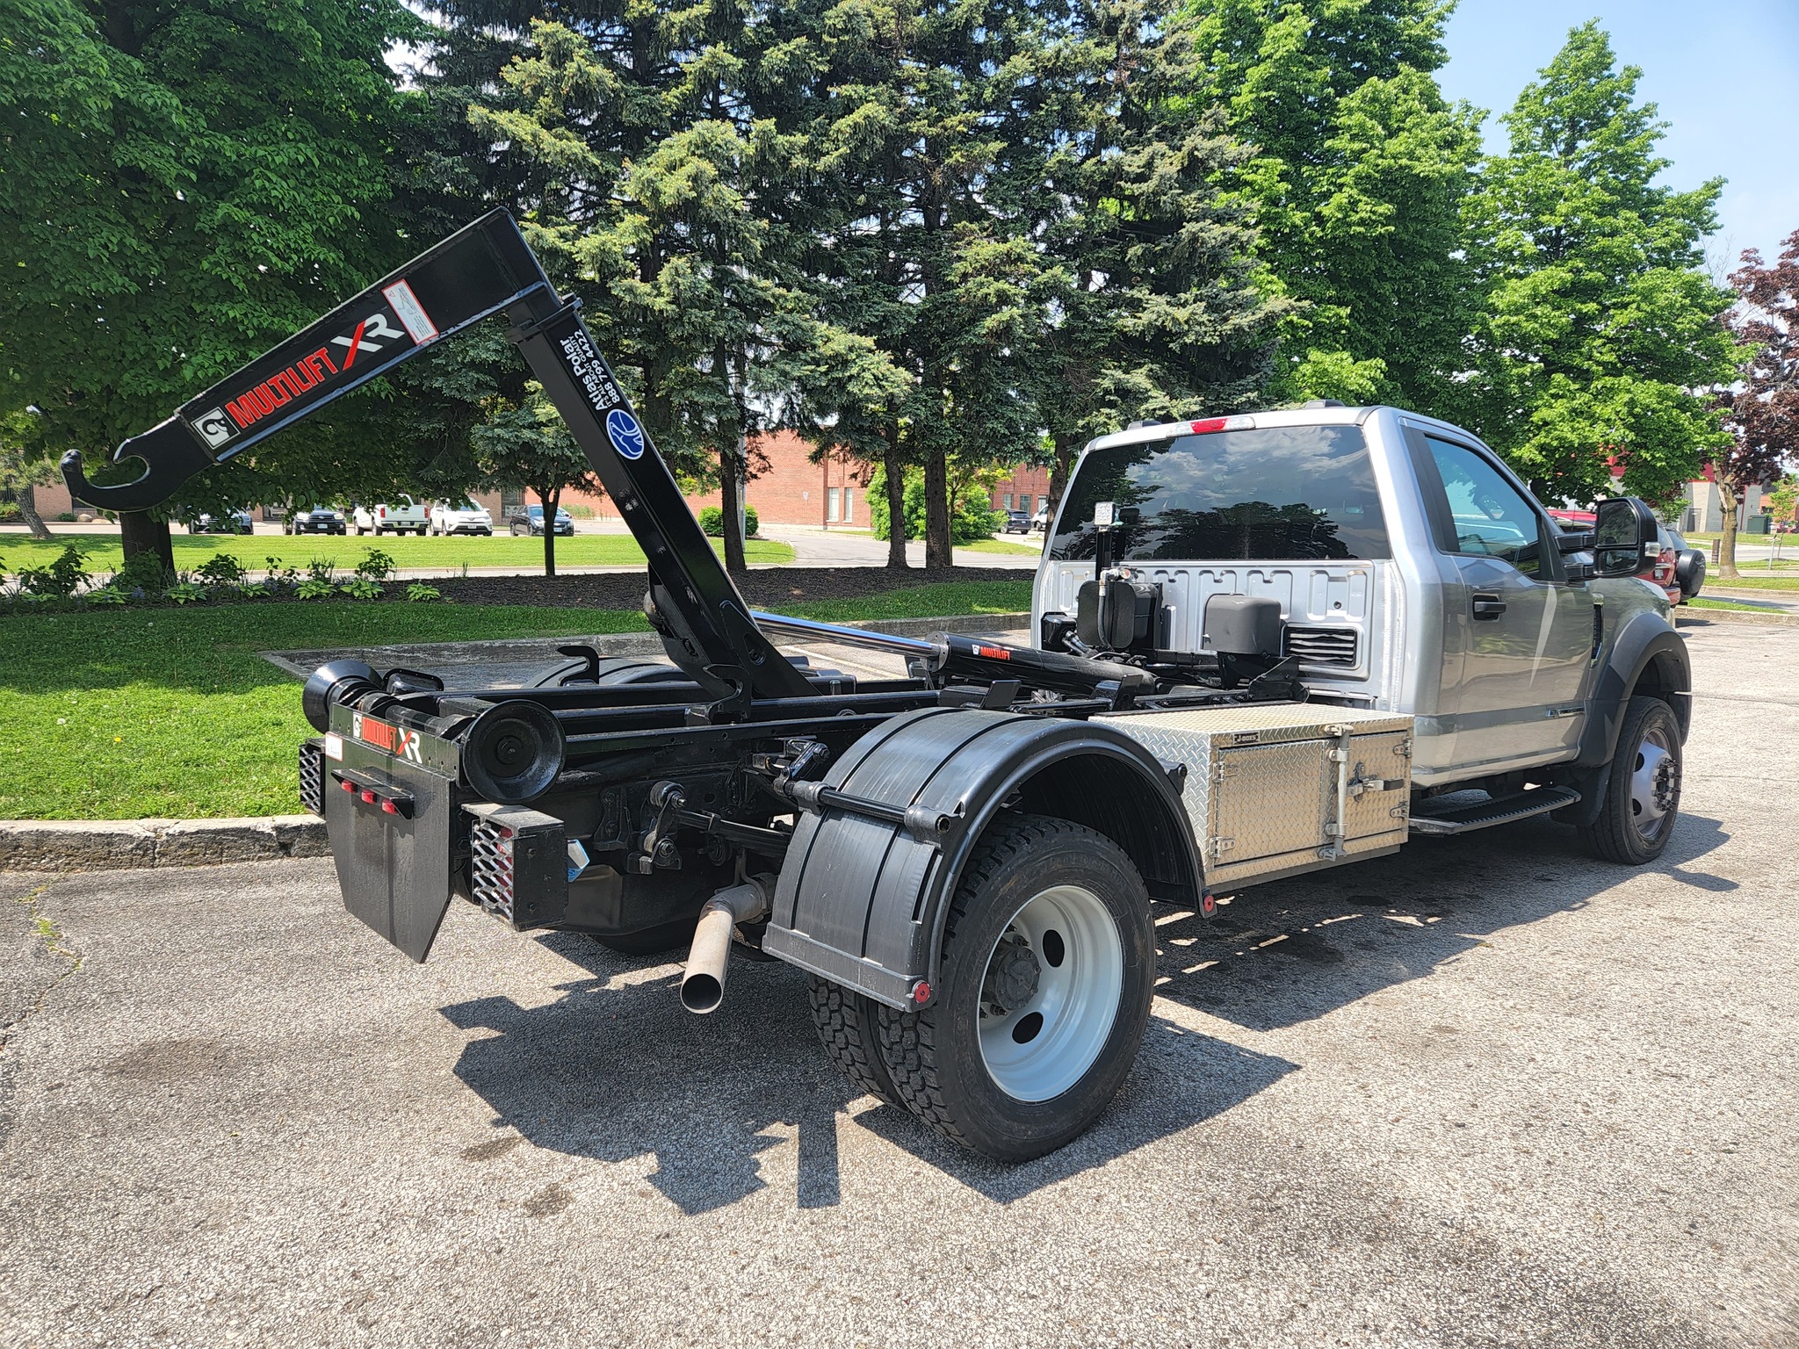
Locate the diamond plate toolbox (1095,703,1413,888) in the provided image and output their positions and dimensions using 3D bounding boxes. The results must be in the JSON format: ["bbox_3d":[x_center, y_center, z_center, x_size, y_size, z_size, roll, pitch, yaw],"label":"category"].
[{"bbox_3d":[1.200,0.363,3.994,1.205,0.445,0.450,-1,5,-40],"label":"diamond plate toolbox"}]

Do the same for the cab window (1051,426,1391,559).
[{"bbox_3d":[1.303,-0.741,5.079,0.080,0.520,1.700,3,2,-40],"label":"cab window"}]

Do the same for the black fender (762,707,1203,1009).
[{"bbox_3d":[0.231,0.387,3.065,1.060,0.610,0.620,-5,7,-40],"label":"black fender"}]

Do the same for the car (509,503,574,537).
[{"bbox_3d":[-15.750,-6.728,52.500,1.780,1.480,4.500,-4,7,-31],"label":"car"}]

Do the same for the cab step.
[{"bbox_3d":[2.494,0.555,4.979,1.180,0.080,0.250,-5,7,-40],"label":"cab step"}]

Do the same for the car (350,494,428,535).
[{"bbox_3d":[-20.000,-6.189,47.000,1.900,1.790,5.400,-4,8,-32],"label":"car"}]

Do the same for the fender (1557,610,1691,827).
[{"bbox_3d":[3.470,0.195,5.727,1.140,0.970,0.250,-1,5,-40],"label":"fender"}]

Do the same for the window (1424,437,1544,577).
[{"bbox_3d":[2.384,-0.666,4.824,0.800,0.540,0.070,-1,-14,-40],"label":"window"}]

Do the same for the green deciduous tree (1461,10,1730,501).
[{"bbox_3d":[14.650,-7.981,25.000,5.500,11.600,5.500,4,7,30],"label":"green deciduous tree"}]

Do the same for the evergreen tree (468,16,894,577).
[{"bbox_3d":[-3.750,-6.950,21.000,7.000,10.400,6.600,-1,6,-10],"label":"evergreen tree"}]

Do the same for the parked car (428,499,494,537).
[{"bbox_3d":[-18.700,-6.680,50.600,1.840,1.690,4.580,-4,8,-32],"label":"parked car"}]

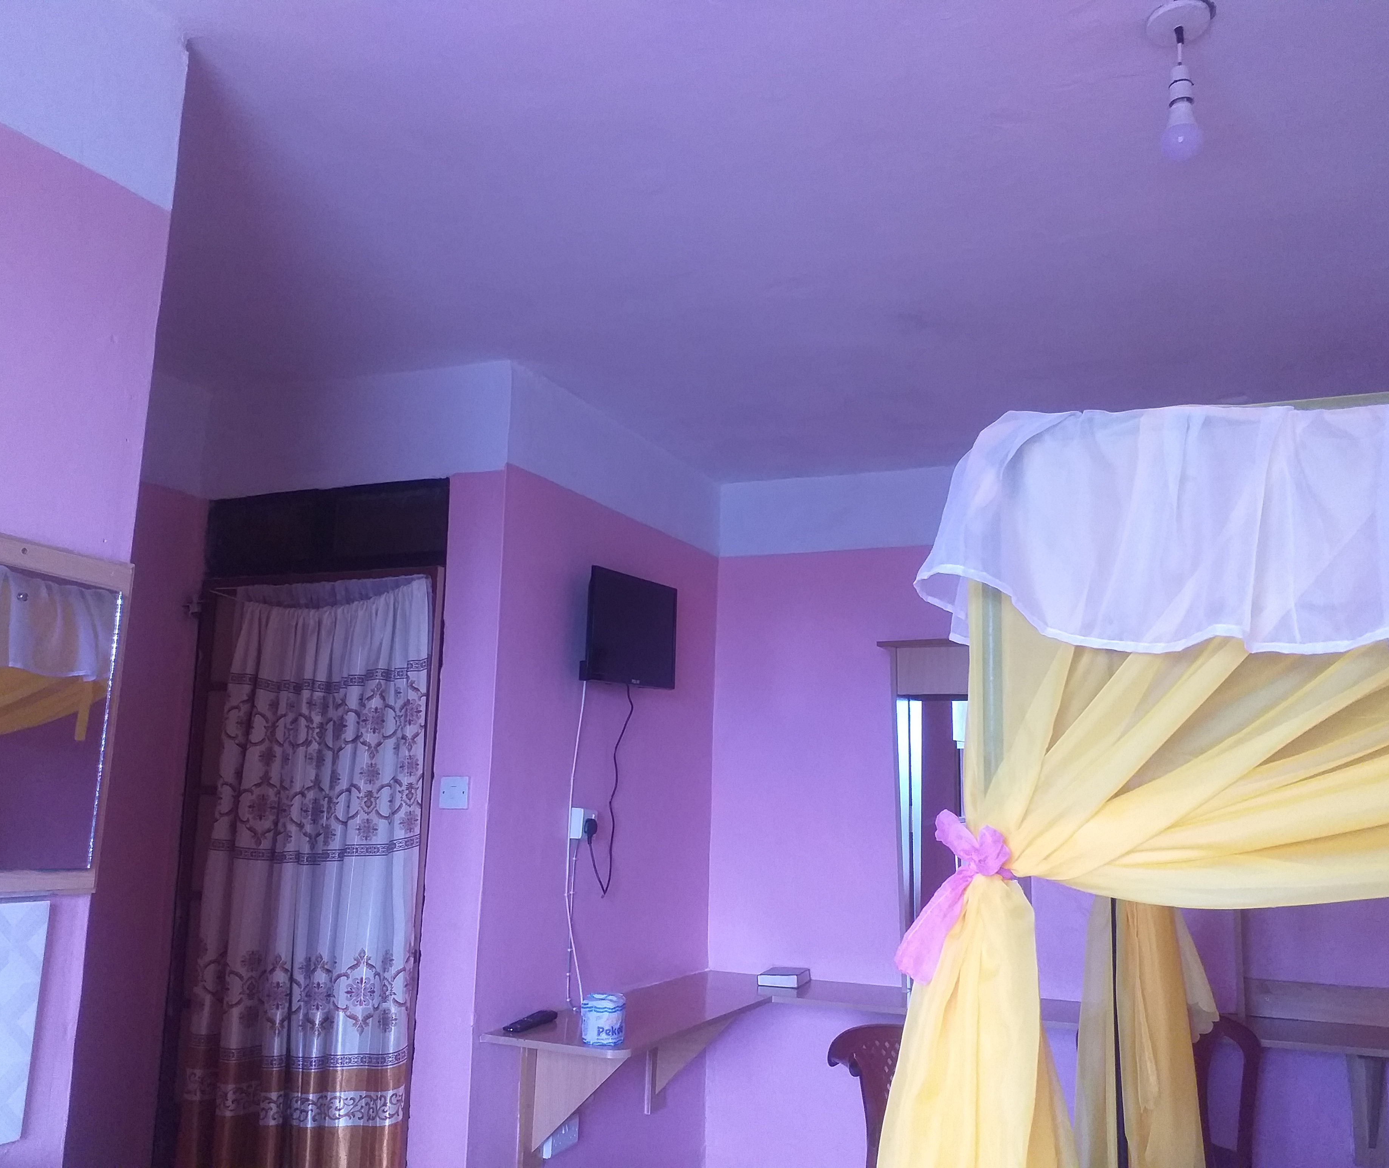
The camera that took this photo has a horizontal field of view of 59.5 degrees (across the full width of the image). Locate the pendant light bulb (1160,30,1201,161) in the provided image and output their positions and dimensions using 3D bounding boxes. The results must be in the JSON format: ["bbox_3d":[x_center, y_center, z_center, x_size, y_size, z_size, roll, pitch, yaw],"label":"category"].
[{"bbox_3d":[0.713,-0.715,1.781,0.061,0.208,0.061,-3,-11,25],"label":"pendant light bulb"}]

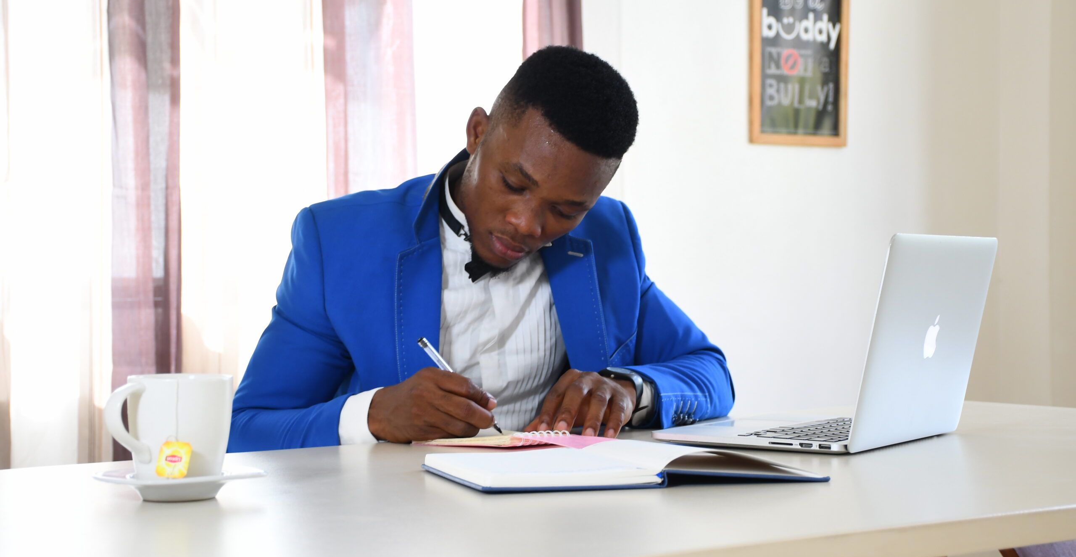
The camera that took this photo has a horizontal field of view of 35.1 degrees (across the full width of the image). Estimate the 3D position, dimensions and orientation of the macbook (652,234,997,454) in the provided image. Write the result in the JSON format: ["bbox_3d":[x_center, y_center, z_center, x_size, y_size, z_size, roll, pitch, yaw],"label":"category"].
[{"bbox_3d":[0.310,0.065,1.812,0.261,0.221,0.316,0,1,33],"label":"macbook"}]

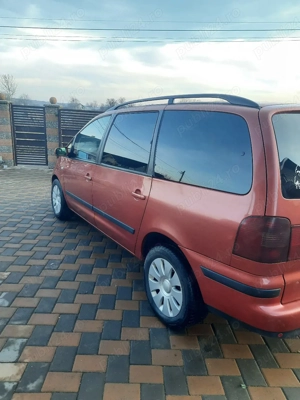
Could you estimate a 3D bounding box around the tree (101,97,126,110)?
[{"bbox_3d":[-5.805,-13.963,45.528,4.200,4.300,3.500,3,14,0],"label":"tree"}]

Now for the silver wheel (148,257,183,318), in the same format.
[{"bbox_3d":[0.121,0.657,2.201,0.090,0.440,0.440,-6,17,-33],"label":"silver wheel"}]

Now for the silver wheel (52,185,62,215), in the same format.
[{"bbox_3d":[-1.429,-0.009,4.479,0.090,0.440,0.440,-6,17,-33],"label":"silver wheel"}]

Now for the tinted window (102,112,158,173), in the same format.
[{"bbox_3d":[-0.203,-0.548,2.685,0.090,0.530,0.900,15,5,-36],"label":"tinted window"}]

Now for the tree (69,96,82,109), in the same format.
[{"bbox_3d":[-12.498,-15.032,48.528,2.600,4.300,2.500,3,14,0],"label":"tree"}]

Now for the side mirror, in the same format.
[{"bbox_3d":[-1.167,-0.623,3.799,0.200,0.150,0.110,-6,17,-33],"label":"side mirror"}]

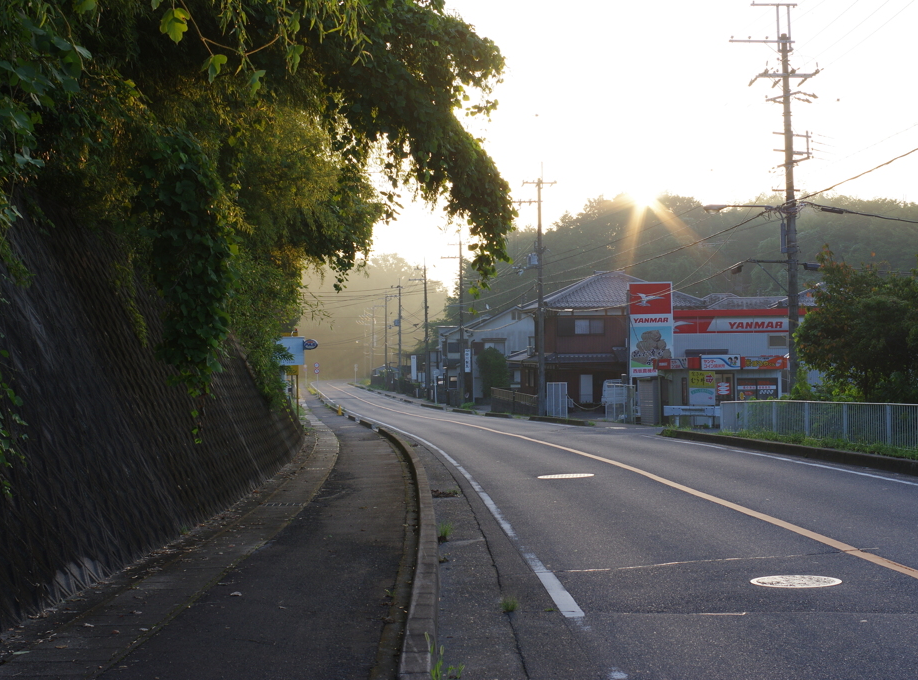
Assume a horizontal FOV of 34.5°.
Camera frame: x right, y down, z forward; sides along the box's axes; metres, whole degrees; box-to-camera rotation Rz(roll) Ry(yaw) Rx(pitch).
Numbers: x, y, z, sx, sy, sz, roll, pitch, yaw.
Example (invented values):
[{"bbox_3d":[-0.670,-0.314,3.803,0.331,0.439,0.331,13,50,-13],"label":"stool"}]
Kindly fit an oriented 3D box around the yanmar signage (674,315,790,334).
[{"bbox_3d":[12.267,-0.684,66.500,5.800,0.880,0.150,-1,-1,2],"label":"yanmar signage"}]

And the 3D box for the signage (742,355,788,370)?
[{"bbox_3d":[11.581,0.853,56.000,1.700,0.550,0.130,-1,-1,2],"label":"signage"}]

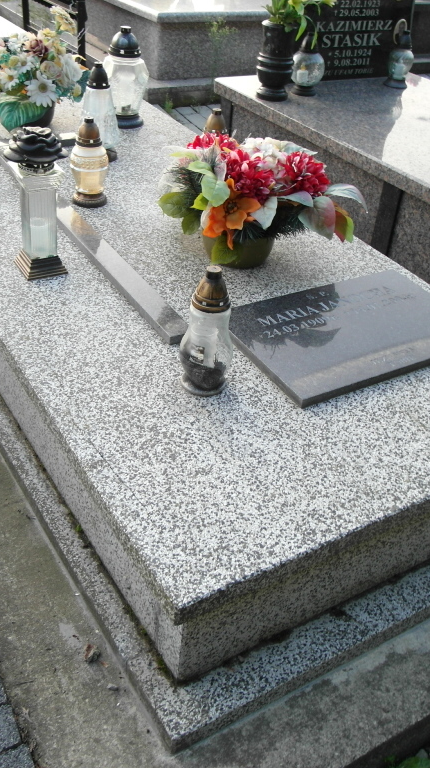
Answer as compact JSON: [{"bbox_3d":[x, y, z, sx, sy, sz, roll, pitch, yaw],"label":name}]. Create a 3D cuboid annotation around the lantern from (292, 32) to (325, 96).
[{"bbox_3d":[0.432,-1.469,3.255,0.110,0.245,0.110,6,35,-4],"label":"lantern"}]

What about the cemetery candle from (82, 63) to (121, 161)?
[{"bbox_3d":[-0.364,-0.880,2.289,0.130,0.280,0.130,-15,43,-29],"label":"cemetery candle"}]

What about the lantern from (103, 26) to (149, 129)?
[{"bbox_3d":[-0.306,-1.110,2.575,0.165,0.326,0.165,6,36,-5],"label":"lantern"}]

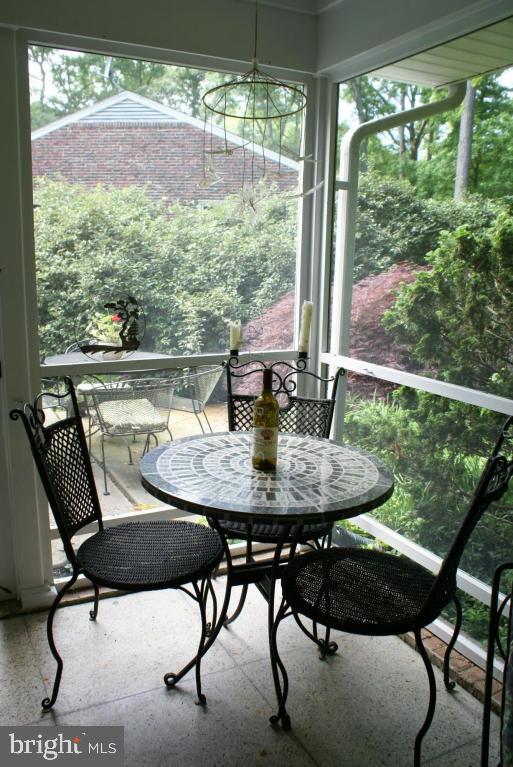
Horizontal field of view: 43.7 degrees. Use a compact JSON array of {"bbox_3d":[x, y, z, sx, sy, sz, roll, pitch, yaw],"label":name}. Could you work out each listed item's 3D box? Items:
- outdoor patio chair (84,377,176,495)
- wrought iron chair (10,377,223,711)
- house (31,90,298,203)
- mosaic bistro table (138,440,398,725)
[{"bbox_3d":[-0.937,0.317,4.860,0.640,0.750,0.670,-4,12,-24],"label":"outdoor patio chair"},{"bbox_3d":[-0.396,0.475,2.033,0.580,0.920,0.480,1,11,2],"label":"wrought iron chair"},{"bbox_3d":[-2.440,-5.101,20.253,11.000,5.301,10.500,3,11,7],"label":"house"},{"bbox_3d":[0.018,0.594,2.034,0.768,0.703,0.768,1,11,0],"label":"mosaic bistro table"}]

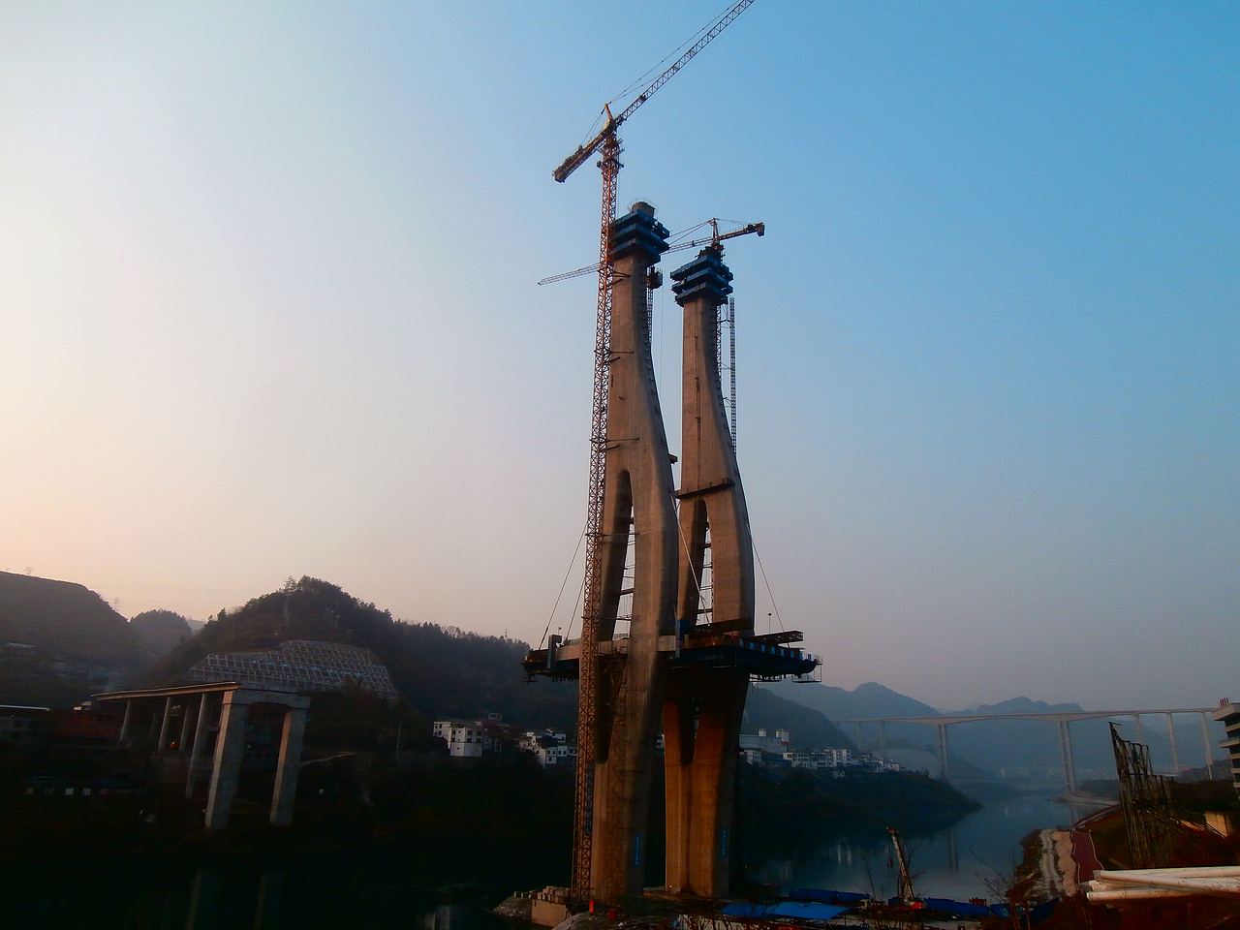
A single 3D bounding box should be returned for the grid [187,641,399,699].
[{"bbox_3d":[-131.586,82.606,345.000,78.000,23.000,25.000,9,-18,-25],"label":"grid"}]

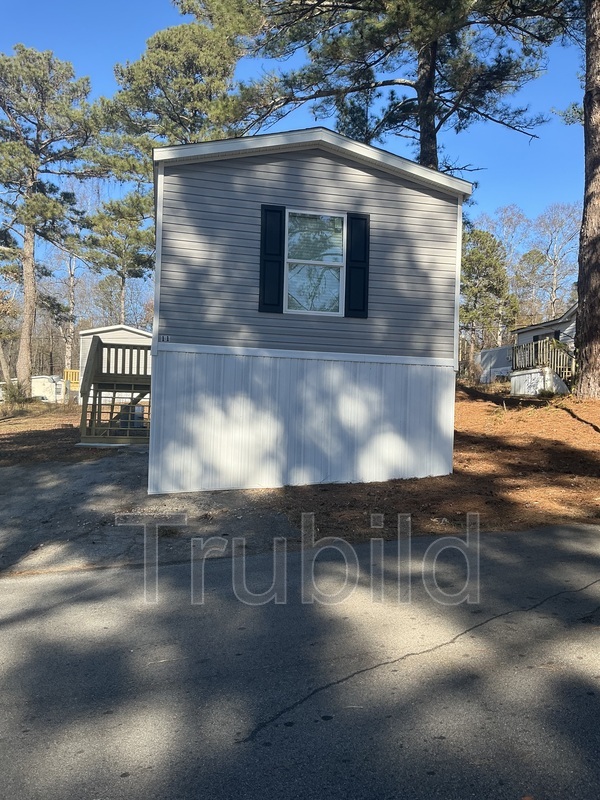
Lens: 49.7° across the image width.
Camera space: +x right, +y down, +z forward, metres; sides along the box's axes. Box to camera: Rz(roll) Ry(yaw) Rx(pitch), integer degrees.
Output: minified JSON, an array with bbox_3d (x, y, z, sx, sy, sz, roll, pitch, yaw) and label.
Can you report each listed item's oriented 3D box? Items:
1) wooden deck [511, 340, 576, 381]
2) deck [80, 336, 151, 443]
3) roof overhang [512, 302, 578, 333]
[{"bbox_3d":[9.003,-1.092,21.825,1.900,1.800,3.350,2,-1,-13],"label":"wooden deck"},{"bbox_3d":[-4.403,-0.276,16.100,1.600,2.580,3.400,2,-1,-13],"label":"deck"},{"bbox_3d":[9.816,-3.115,25.426,1.000,0.650,4.300,2,-1,-13],"label":"roof overhang"}]

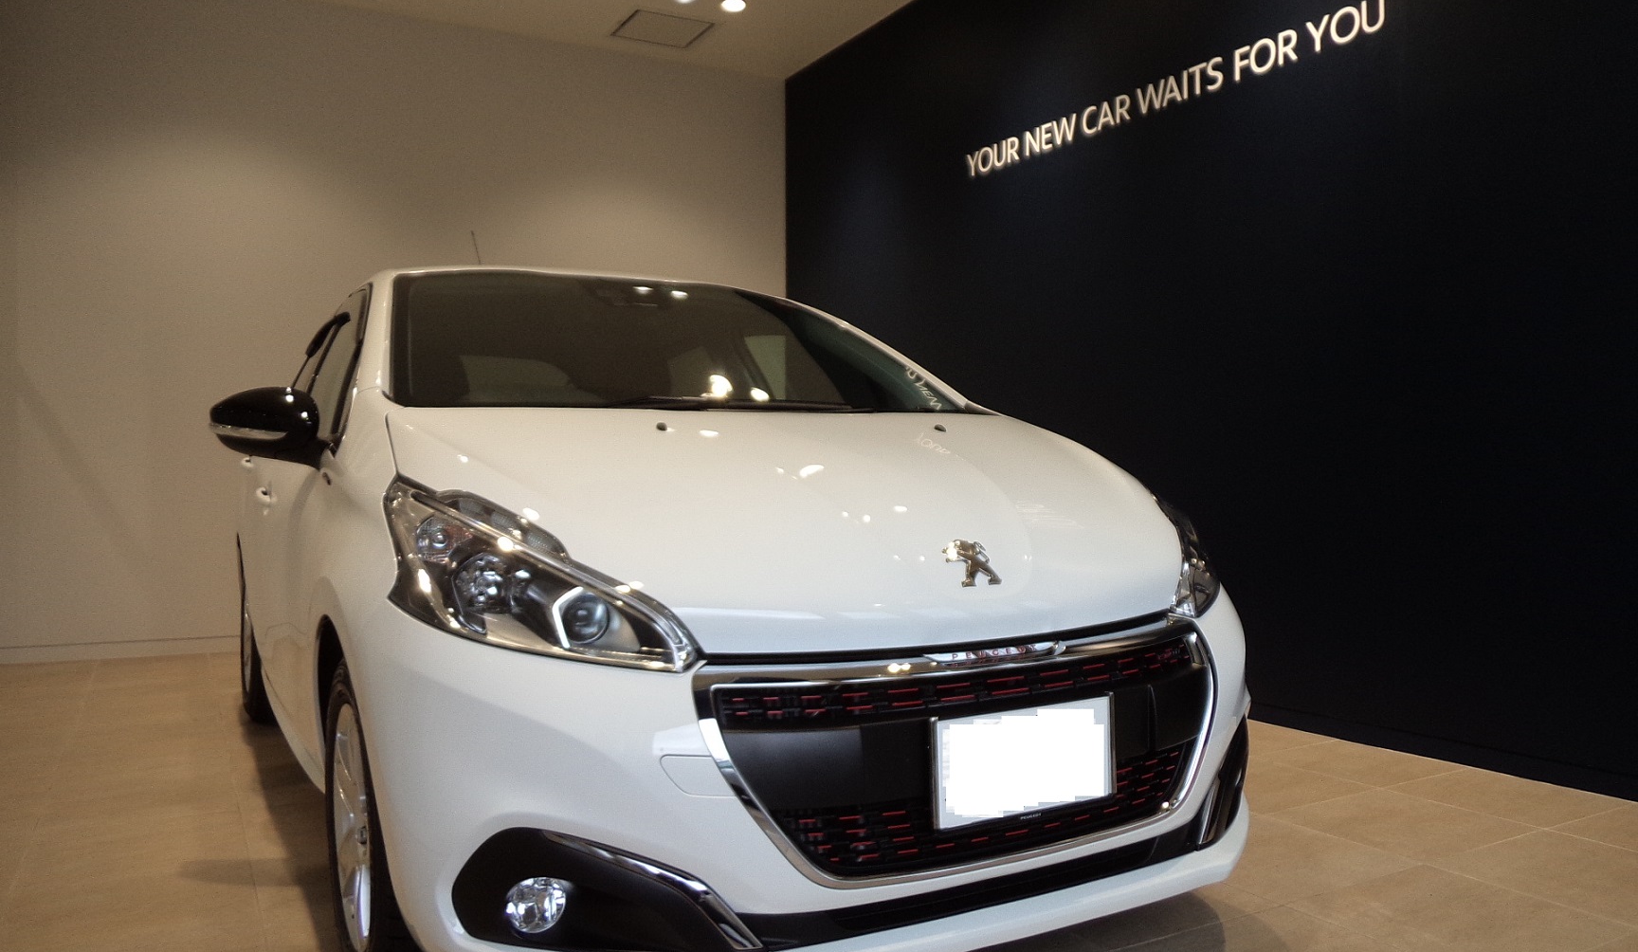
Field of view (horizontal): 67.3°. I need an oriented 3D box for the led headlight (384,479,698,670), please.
[{"bbox_3d":[-0.436,0.140,1.869,0.345,0.270,0.520,-1,1,-29],"label":"led headlight"}]

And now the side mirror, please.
[{"bbox_3d":[-1.169,-0.106,2.604,0.215,0.160,0.130,-1,1,-29],"label":"side mirror"}]

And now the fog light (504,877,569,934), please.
[{"bbox_3d":[-0.388,0.586,1.691,0.084,0.078,0.055,-1,1,-29],"label":"fog light"}]

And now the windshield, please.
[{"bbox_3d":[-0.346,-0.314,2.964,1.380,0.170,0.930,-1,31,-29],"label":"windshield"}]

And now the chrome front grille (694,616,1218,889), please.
[{"bbox_3d":[0.265,0.408,1.889,0.920,0.310,0.180,-1,1,-29],"label":"chrome front grille"}]

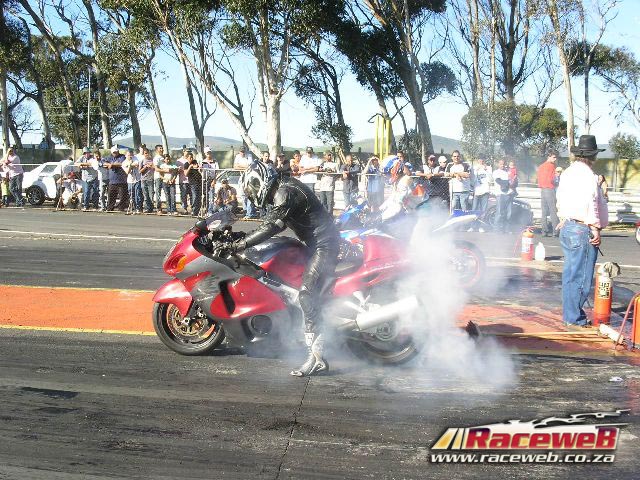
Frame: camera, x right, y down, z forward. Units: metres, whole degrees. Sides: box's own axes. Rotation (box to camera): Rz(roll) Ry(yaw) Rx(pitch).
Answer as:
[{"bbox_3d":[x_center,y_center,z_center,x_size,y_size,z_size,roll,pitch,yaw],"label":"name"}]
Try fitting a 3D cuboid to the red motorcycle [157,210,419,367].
[{"bbox_3d":[-0.266,0.400,5.558,2.170,1.140,0.720,2,7,7],"label":"red motorcycle"}]

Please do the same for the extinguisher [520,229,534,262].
[{"bbox_3d":[3.260,0.063,10.978,0.200,0.520,0.190,2,7,10],"label":"extinguisher"}]

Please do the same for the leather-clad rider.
[{"bbox_3d":[-0.278,0.171,5.530,0.880,1.600,0.700,2,7,7],"label":"leather-clad rider"}]

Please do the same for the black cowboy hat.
[{"bbox_3d":[2.560,-0.900,6.724,0.360,0.180,0.320,-6,10,-44],"label":"black cowboy hat"}]

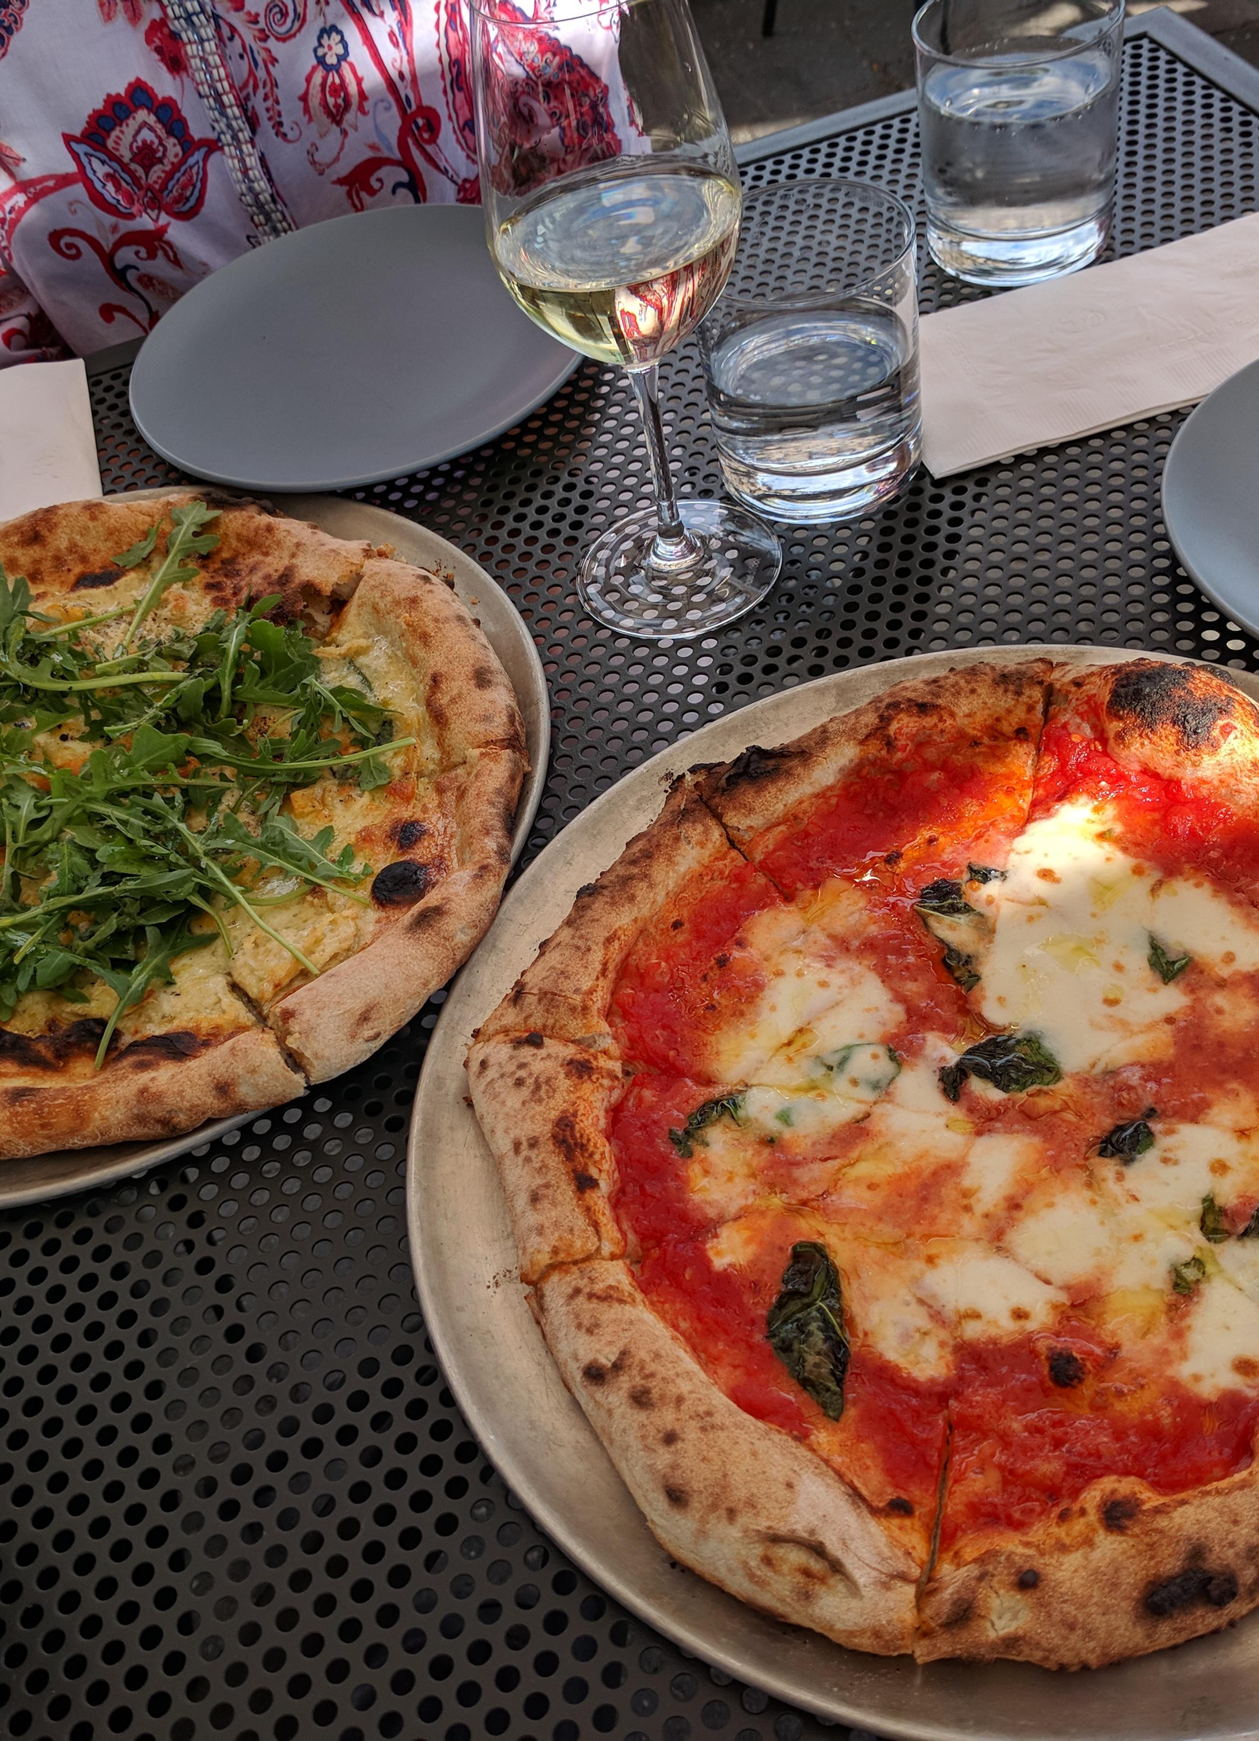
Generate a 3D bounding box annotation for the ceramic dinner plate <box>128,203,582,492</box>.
[{"bbox_3d":[-0.112,-0.228,0.762,0.214,0.022,0.214,-6,49,7],"label":"ceramic dinner plate"}]

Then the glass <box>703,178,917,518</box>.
[{"bbox_3d":[0.067,-0.188,0.641,0.080,0.094,0.080,-6,49,7],"label":"glass"}]

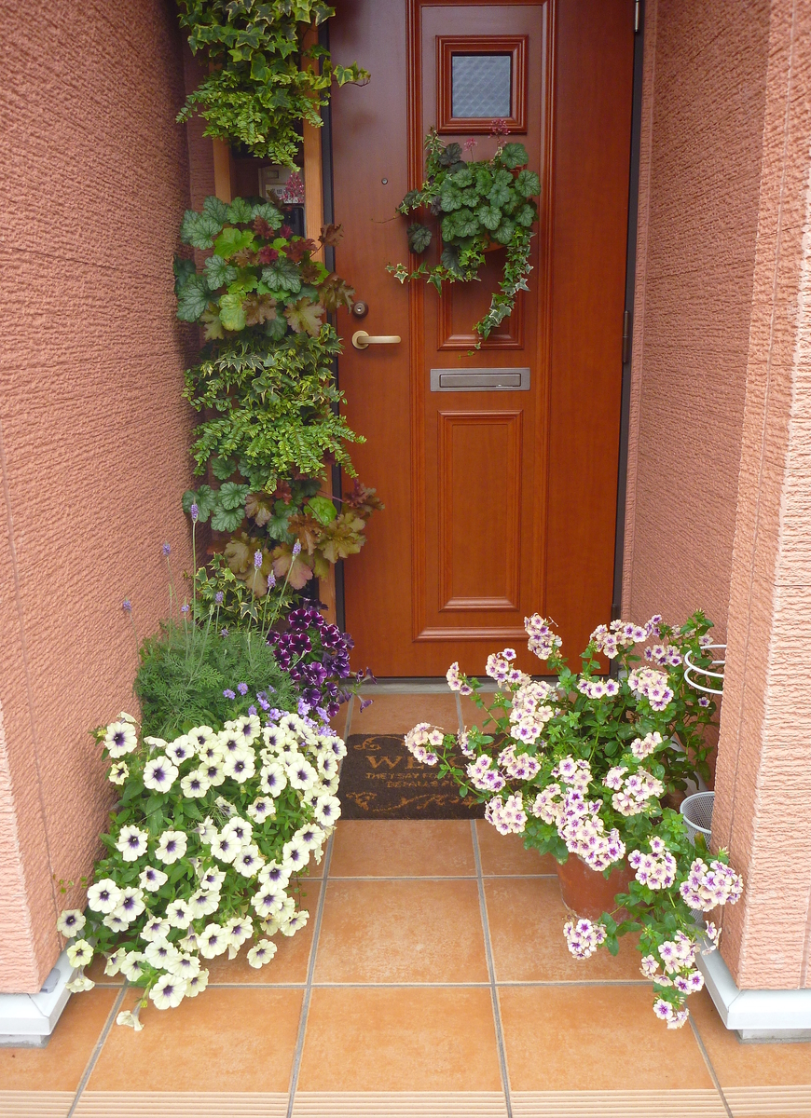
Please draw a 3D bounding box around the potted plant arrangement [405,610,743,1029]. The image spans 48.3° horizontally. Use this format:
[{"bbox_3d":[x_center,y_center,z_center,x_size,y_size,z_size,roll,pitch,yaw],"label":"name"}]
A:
[{"bbox_3d":[0.276,0.384,1.603,0.570,0.530,0.590,0,15,1],"label":"potted plant arrangement"}]

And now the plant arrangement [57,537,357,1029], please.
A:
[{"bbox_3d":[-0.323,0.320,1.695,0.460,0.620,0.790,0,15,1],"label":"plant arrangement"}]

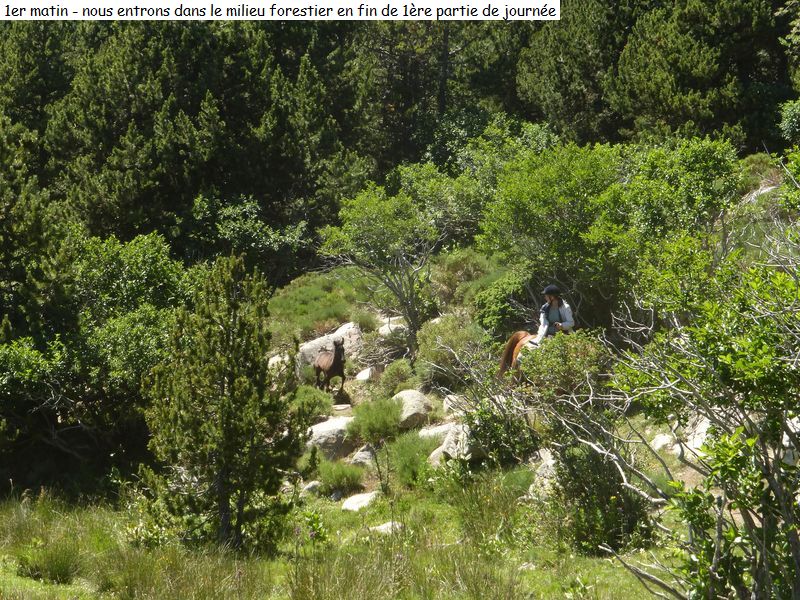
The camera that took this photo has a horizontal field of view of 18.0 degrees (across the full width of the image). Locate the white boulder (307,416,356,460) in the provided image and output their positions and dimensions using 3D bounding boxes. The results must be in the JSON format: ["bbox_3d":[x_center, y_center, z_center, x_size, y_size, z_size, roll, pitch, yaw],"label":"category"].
[{"bbox_3d":[-0.973,1.996,36.300,0.780,0.630,0.680,0,0,0],"label":"white boulder"}]

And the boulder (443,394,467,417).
[{"bbox_3d":[1.016,1.864,44.500,0.530,0.389,0.451,0,1,0],"label":"boulder"}]

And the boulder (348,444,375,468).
[{"bbox_3d":[-0.533,2.224,35.800,0.420,0.340,0.380,0,0,0],"label":"boulder"}]

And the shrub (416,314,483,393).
[{"bbox_3d":[0.972,1.030,48.500,1.309,1.502,1.244,0,1,0],"label":"shrub"}]

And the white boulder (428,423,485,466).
[{"bbox_3d":[0.807,2.065,36.000,0.800,0.620,0.680,0,0,0],"label":"white boulder"}]

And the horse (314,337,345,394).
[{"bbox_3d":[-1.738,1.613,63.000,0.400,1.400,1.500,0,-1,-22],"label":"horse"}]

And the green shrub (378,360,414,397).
[{"bbox_3d":[-0.070,1.538,50.000,0.715,0.754,0.679,0,1,0],"label":"green shrub"}]

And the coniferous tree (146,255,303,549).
[{"bbox_3d":[-1.811,1.048,26.000,1.610,3.034,1.500,0,-1,0],"label":"coniferous tree"}]

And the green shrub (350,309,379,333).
[{"bbox_3d":[-0.789,0.456,56.000,0.622,0.533,0.591,0,1,0],"label":"green shrub"}]

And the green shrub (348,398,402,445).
[{"bbox_3d":[-0.384,1.905,39.500,0.847,0.721,0.780,0,-1,0],"label":"green shrub"}]

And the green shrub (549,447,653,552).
[{"bbox_3d":[2.160,2.138,27.000,1.093,1.179,0.950,0,-1,0],"label":"green shrub"}]

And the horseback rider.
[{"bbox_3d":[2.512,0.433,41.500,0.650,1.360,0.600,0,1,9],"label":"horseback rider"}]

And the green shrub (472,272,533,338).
[{"bbox_3d":[1.853,0.064,46.000,1.132,1.205,1.050,0,-1,0],"label":"green shrub"}]

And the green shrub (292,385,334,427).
[{"bbox_3d":[-1.686,2.010,48.000,0.800,0.800,0.760,0,1,0],"label":"green shrub"}]

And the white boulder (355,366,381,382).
[{"bbox_3d":[-0.616,1.444,48.500,0.530,0.330,0.420,0,0,0],"label":"white boulder"}]

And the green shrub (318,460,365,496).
[{"bbox_3d":[-0.778,2.374,33.500,0.610,0.480,0.570,0,0,0],"label":"green shrub"}]

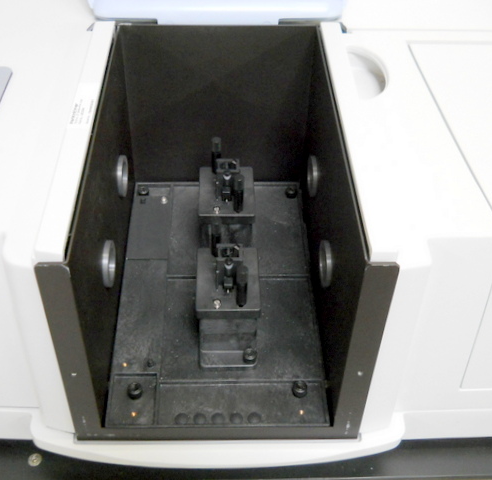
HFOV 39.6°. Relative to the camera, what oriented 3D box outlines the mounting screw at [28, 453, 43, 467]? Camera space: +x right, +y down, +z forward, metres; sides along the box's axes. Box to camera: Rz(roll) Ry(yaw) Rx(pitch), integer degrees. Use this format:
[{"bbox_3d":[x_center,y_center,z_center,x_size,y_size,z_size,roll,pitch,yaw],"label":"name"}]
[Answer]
[{"bbox_3d":[-0.191,0.200,0.621,0.013,0.005,0.013,0,45,-2],"label":"mounting screw"}]

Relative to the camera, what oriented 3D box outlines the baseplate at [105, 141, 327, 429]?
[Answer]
[{"bbox_3d":[-0.026,0.011,0.651,0.190,0.110,0.312,0,45,-2],"label":"baseplate"}]

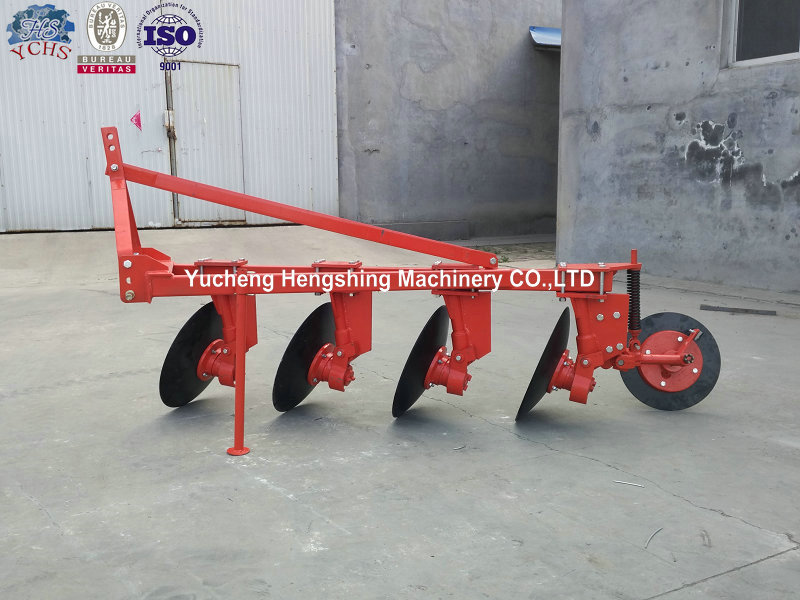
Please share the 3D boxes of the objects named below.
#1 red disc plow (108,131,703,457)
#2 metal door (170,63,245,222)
[{"bbox_3d":[0.139,-0.141,3.671,3.062,1.463,1.248,-3,10,-15],"label":"red disc plow"},{"bbox_3d":[-2.667,-2.163,9.663,0.968,2.150,0.060,-6,10,-29],"label":"metal door"}]

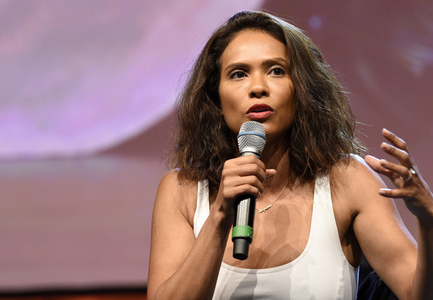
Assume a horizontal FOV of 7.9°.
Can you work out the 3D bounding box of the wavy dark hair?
[{"bbox_3d":[0.088,-0.084,5.480,0.335,0.315,0.270,-3,-5,7],"label":"wavy dark hair"}]

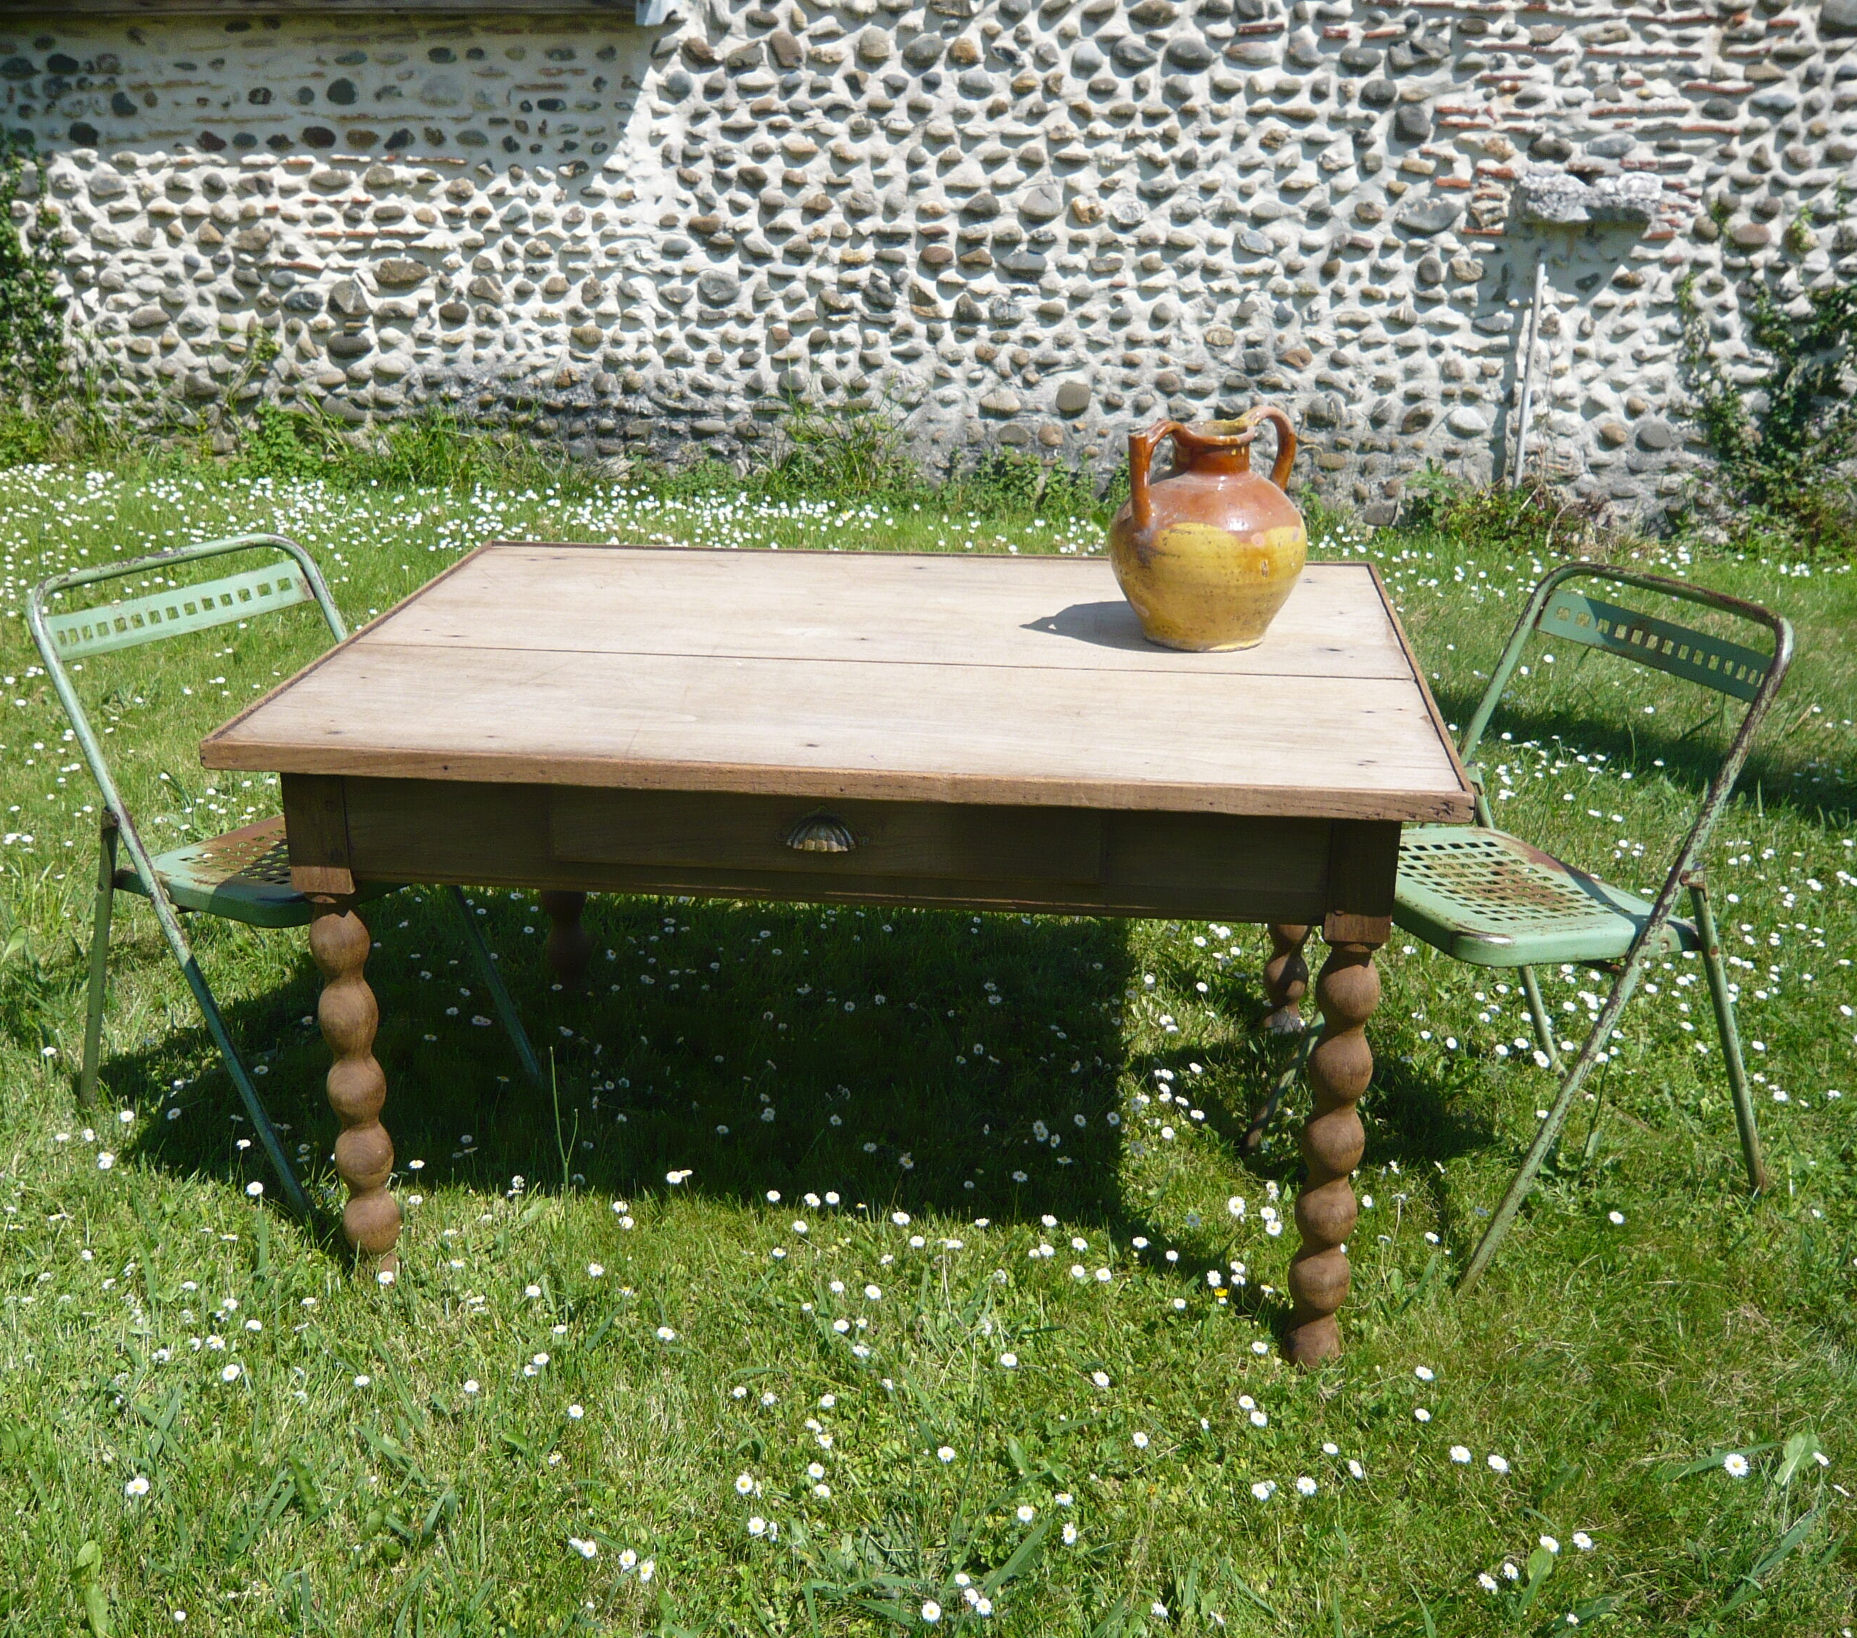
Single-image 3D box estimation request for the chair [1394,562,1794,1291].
[{"bbox_3d":[0.788,0.108,2.623,0.539,0.811,0.444,-9,22,-23],"label":"chair"}]

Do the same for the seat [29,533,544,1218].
[{"bbox_3d":[-0.910,0.046,2.845,0.539,0.811,0.444,14,24,33],"label":"seat"}]

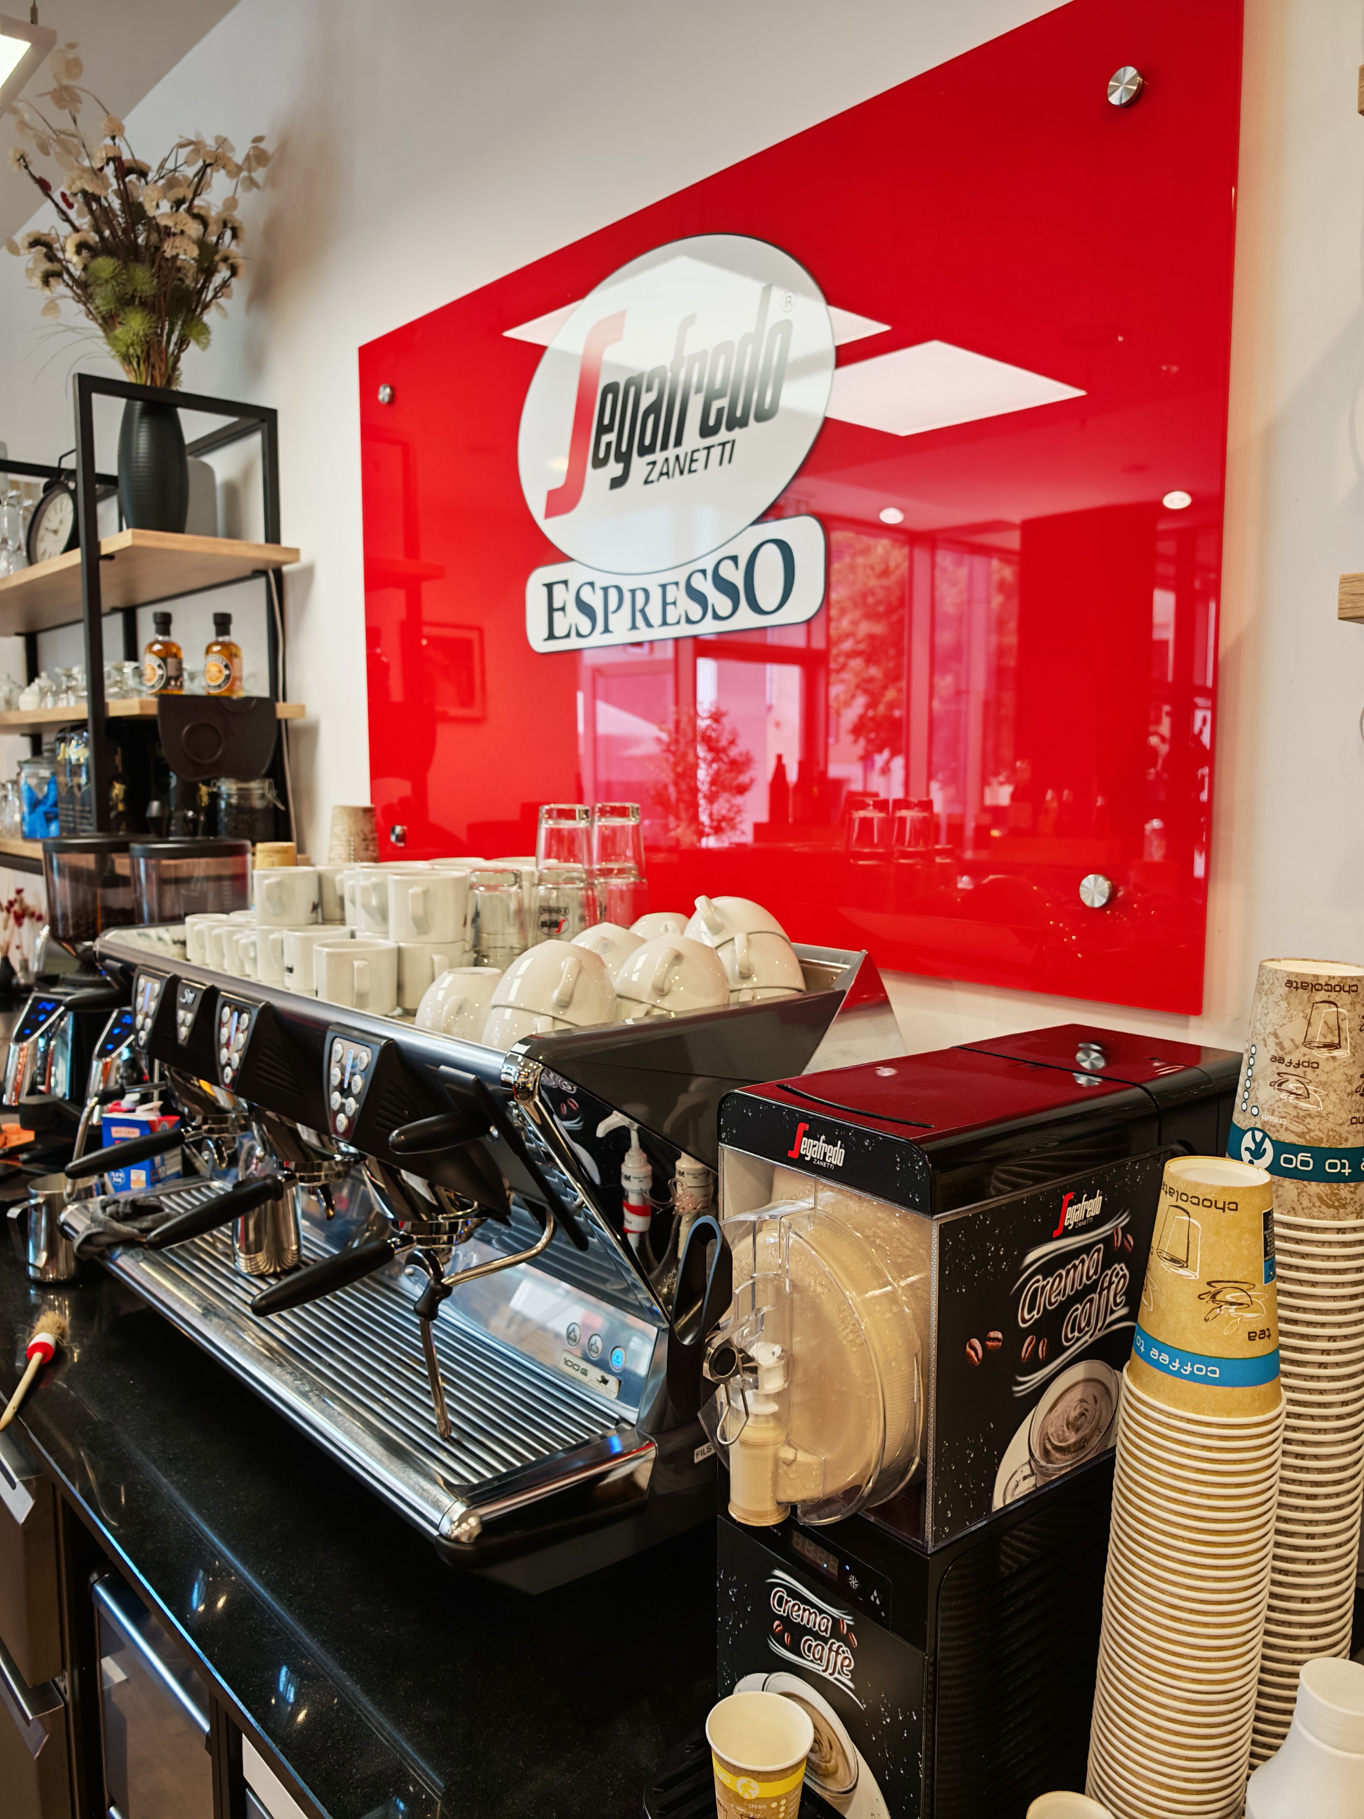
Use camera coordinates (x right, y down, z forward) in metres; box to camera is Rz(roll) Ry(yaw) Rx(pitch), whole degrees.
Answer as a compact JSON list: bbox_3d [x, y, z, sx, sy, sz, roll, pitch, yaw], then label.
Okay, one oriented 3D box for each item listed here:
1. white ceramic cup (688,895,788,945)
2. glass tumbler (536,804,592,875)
[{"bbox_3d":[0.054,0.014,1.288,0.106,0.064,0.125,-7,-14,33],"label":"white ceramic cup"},{"bbox_3d":[-0.134,-0.075,1.428,0.064,0.087,0.064,-1,6,-5],"label":"glass tumbler"}]

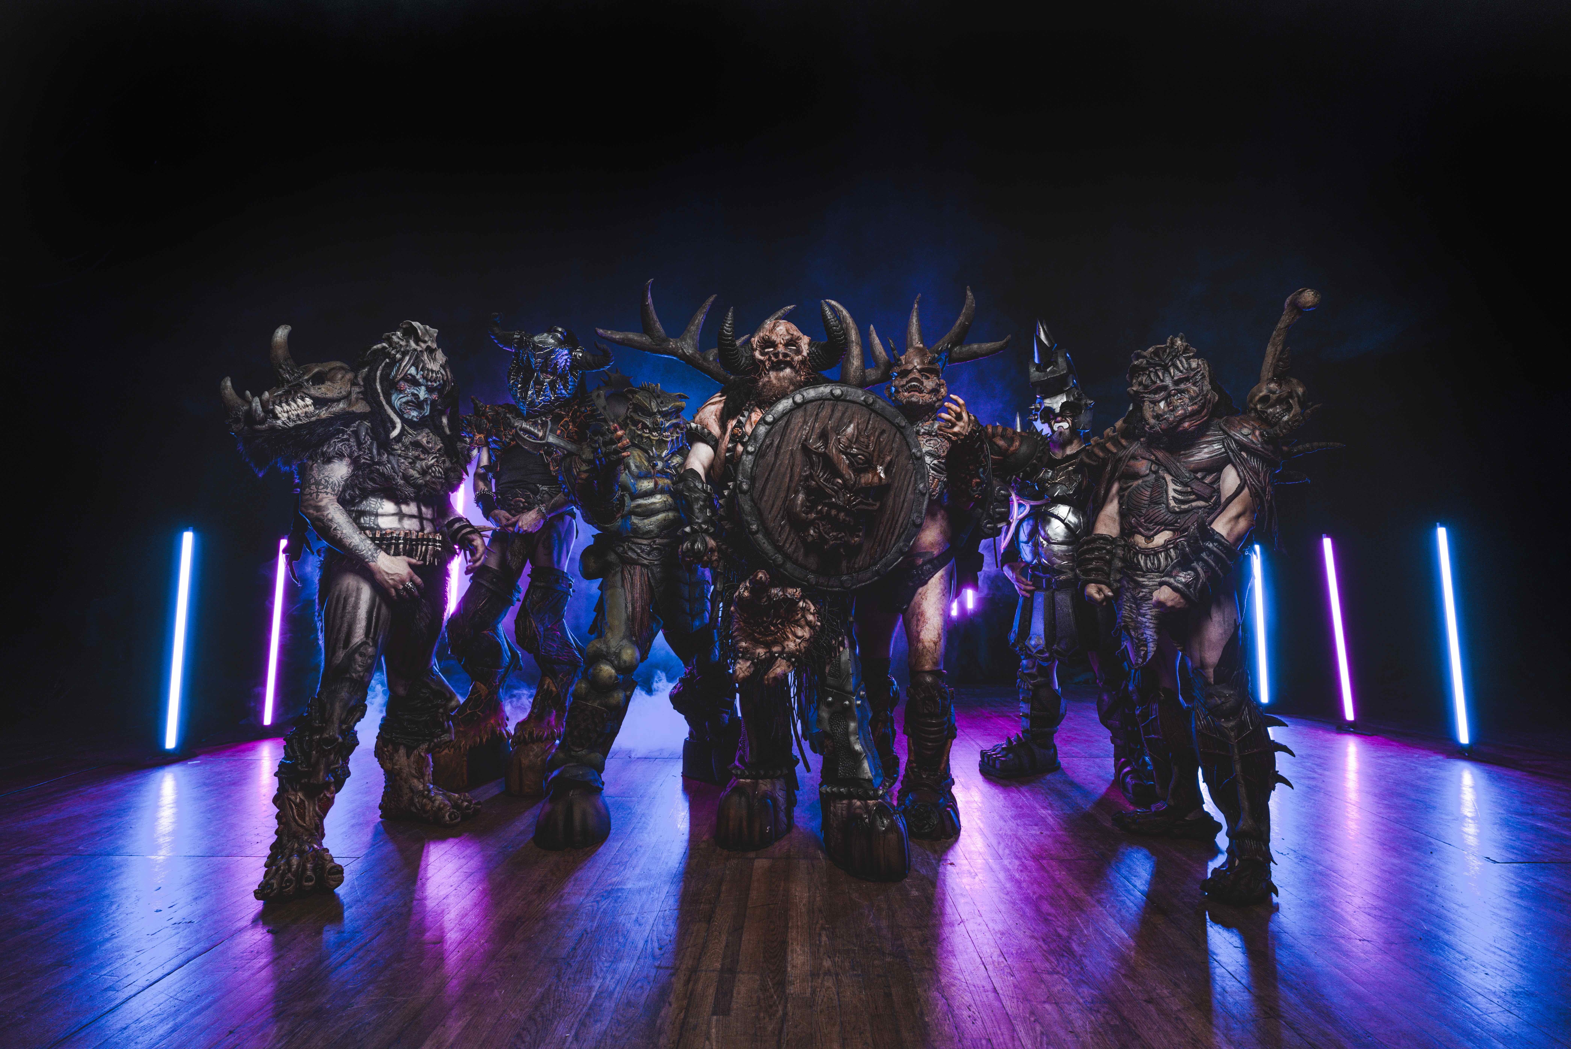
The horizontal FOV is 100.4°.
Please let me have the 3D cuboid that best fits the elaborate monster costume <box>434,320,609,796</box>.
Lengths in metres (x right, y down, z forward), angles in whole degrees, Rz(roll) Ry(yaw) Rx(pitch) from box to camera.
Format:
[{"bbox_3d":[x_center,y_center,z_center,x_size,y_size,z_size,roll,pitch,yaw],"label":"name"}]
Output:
[{"bbox_3d":[-1.229,0.104,3.166,0.707,2.267,0.596,1,-6,-6],"label":"elaborate monster costume"}]

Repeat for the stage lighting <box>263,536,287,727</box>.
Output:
[{"bbox_3d":[-3.406,0.705,4.380,0.050,1.258,0.050,0,-6,0],"label":"stage lighting"}]

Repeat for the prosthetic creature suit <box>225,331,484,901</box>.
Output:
[{"bbox_3d":[-1.576,0.192,2.382,0.949,1.925,0.801,3,-7,-27],"label":"prosthetic creature suit"}]

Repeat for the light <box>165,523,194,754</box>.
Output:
[{"bbox_3d":[-3.408,0.638,3.685,0.050,1.235,0.050,-1,-6,0],"label":"light"}]

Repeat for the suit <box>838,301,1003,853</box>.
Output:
[{"bbox_3d":[0.601,0.076,2.769,0.735,2.237,0.529,-1,-6,6],"label":"suit"}]

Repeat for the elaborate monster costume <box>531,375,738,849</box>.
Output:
[{"bbox_3d":[-0.597,0.305,2.913,0.936,1.813,0.878,2,-6,-14],"label":"elaborate monster costume"}]

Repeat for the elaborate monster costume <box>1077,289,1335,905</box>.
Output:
[{"bbox_3d":[1.530,0.124,2.319,0.824,2.045,0.723,-4,-7,30],"label":"elaborate monster costume"}]

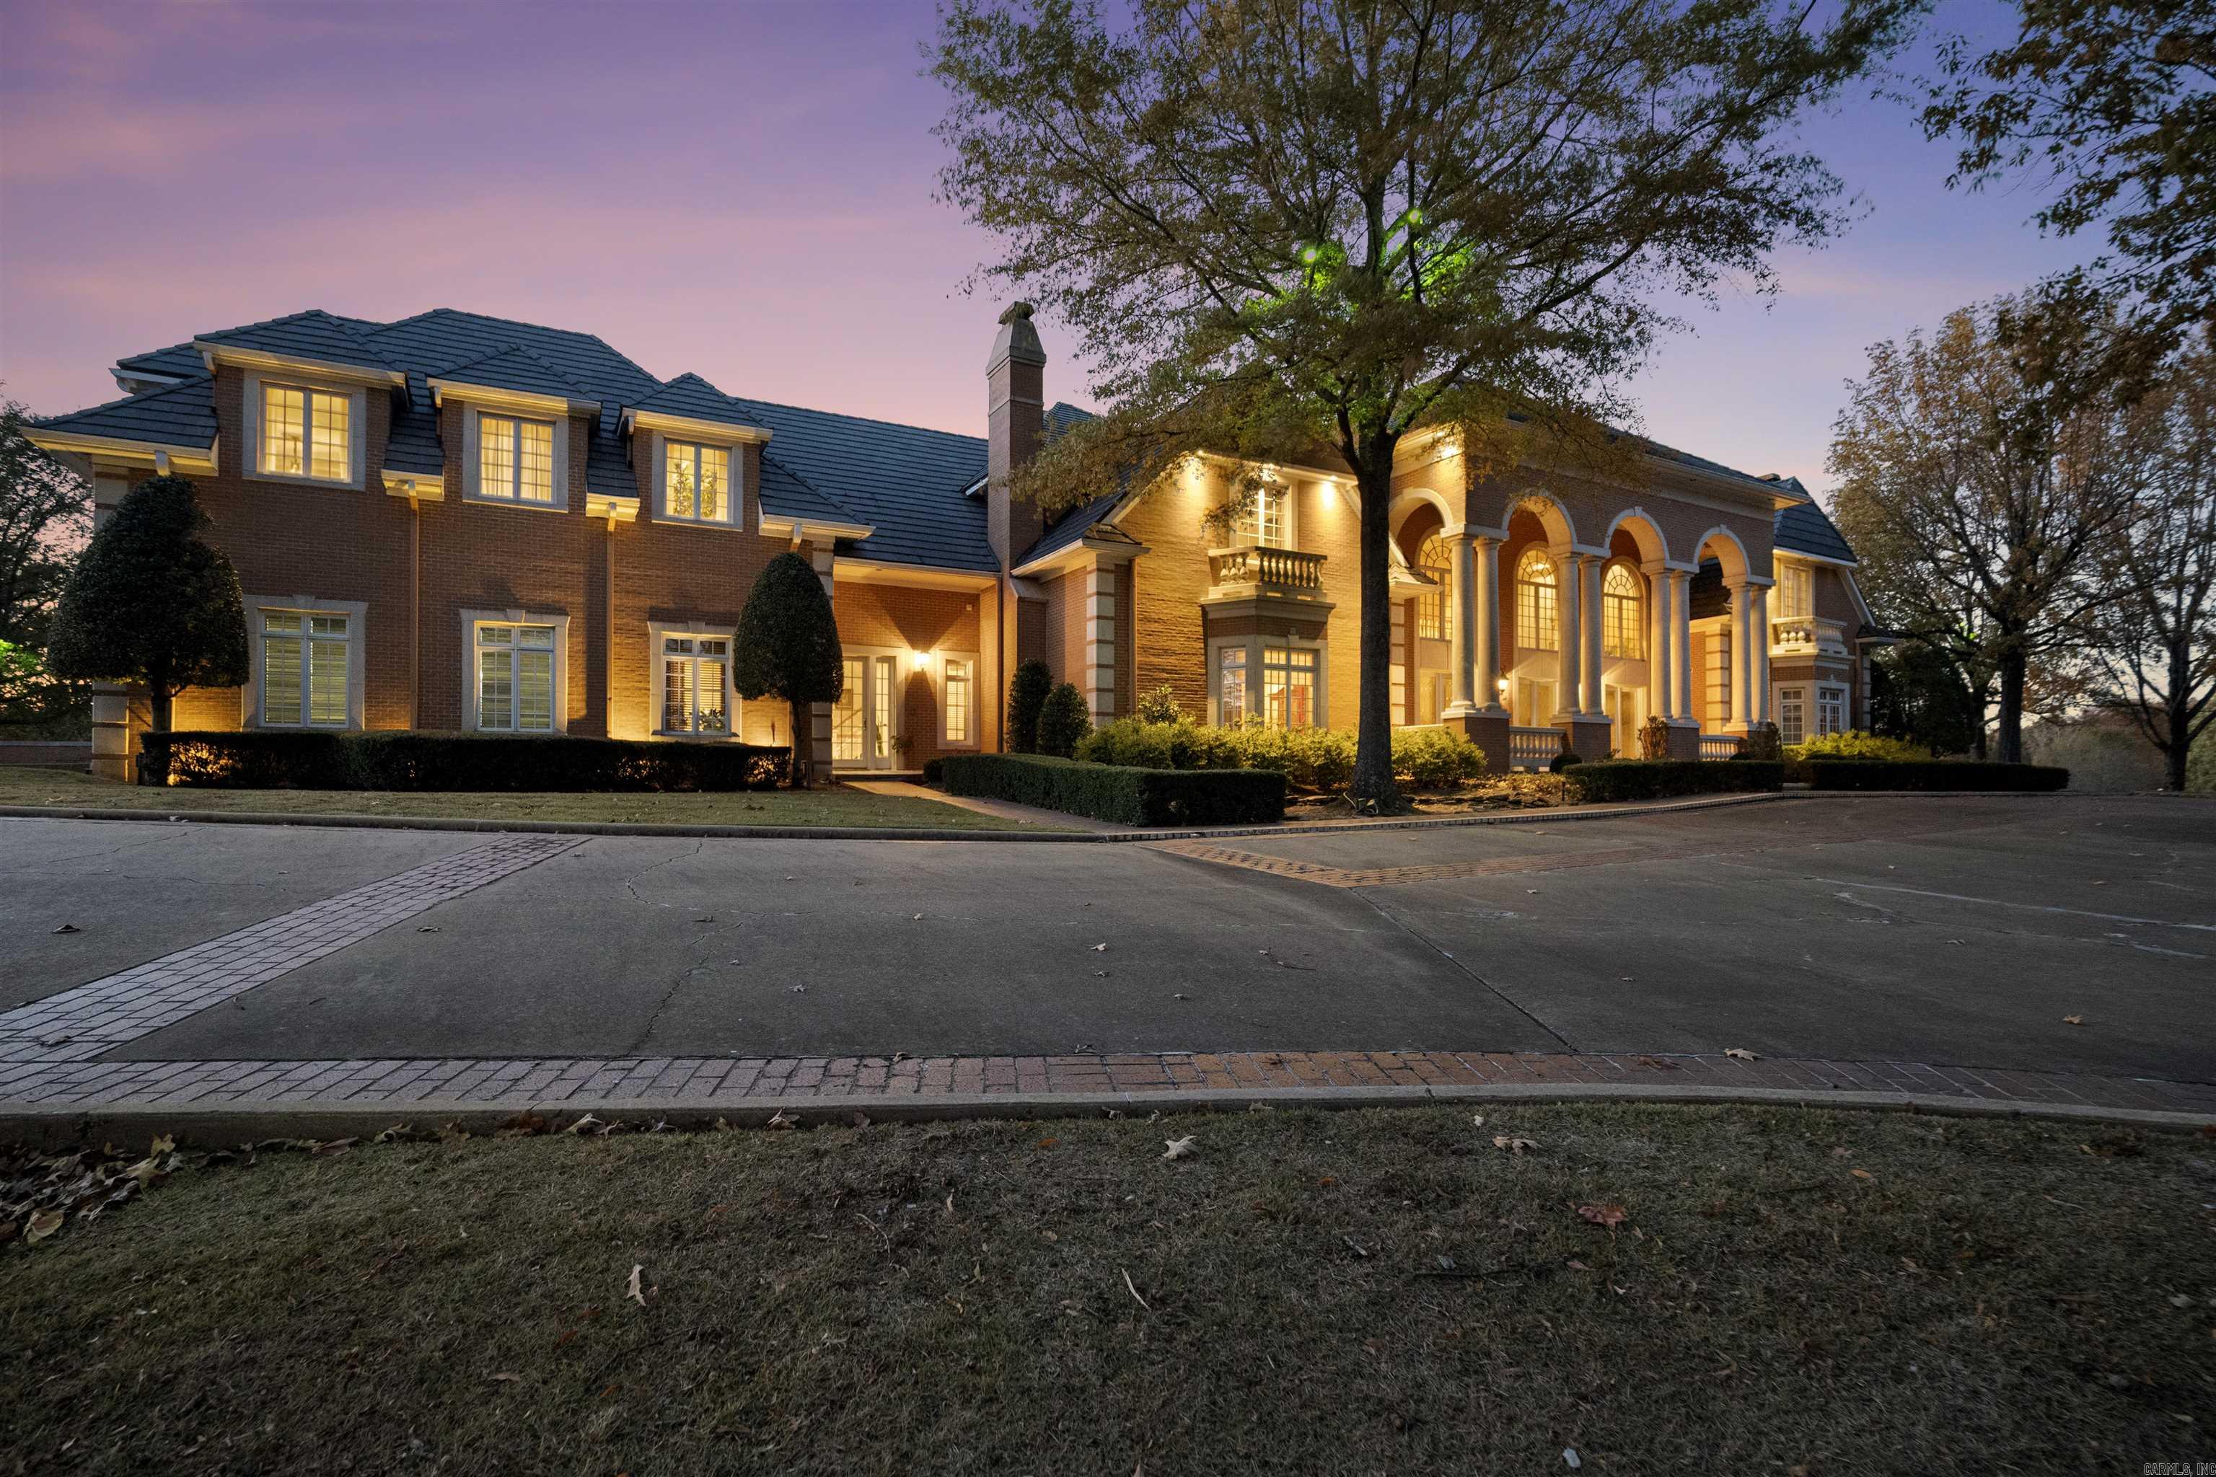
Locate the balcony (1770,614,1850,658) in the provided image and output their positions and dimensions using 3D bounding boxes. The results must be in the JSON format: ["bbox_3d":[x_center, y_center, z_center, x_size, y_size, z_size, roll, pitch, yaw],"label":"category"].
[{"bbox_3d":[20.500,-2.920,28.700,2.650,1.070,1.050,1,-1,-25],"label":"balcony"}]

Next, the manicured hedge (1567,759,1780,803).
[{"bbox_3d":[10.700,0.740,18.500,6.900,0.630,1.000,1,-1,-33],"label":"manicured hedge"}]

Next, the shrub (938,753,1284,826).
[{"bbox_3d":[-0.500,0.750,15.700,2.200,0.650,7.900,1,-1,-25],"label":"shrub"}]

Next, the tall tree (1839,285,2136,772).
[{"bbox_3d":[24.500,-5.600,27.500,8.600,13.200,8.600,1,-1,-25],"label":"tall tree"}]

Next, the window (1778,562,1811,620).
[{"bbox_3d":[20.430,-4.250,29.300,1.500,1.950,0.200,1,-1,-25],"label":"window"}]

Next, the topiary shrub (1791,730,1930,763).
[{"bbox_3d":[20.700,0.380,27.000,5.800,1.100,1.500,1,-1,-25],"label":"topiary shrub"}]

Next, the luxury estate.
[{"bbox_3d":[2.500,-4.300,27.000,43.600,10.200,16.500,1,-1,-25],"label":"luxury estate"}]

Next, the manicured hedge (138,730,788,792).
[{"bbox_3d":[-10.000,0.420,16.300,9.000,0.780,1.000,1,-1,-25],"label":"manicured hedge"}]

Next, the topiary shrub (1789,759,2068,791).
[{"bbox_3d":[17.300,0.800,20.900,6.500,0.580,1.000,1,-1,-12],"label":"topiary shrub"}]

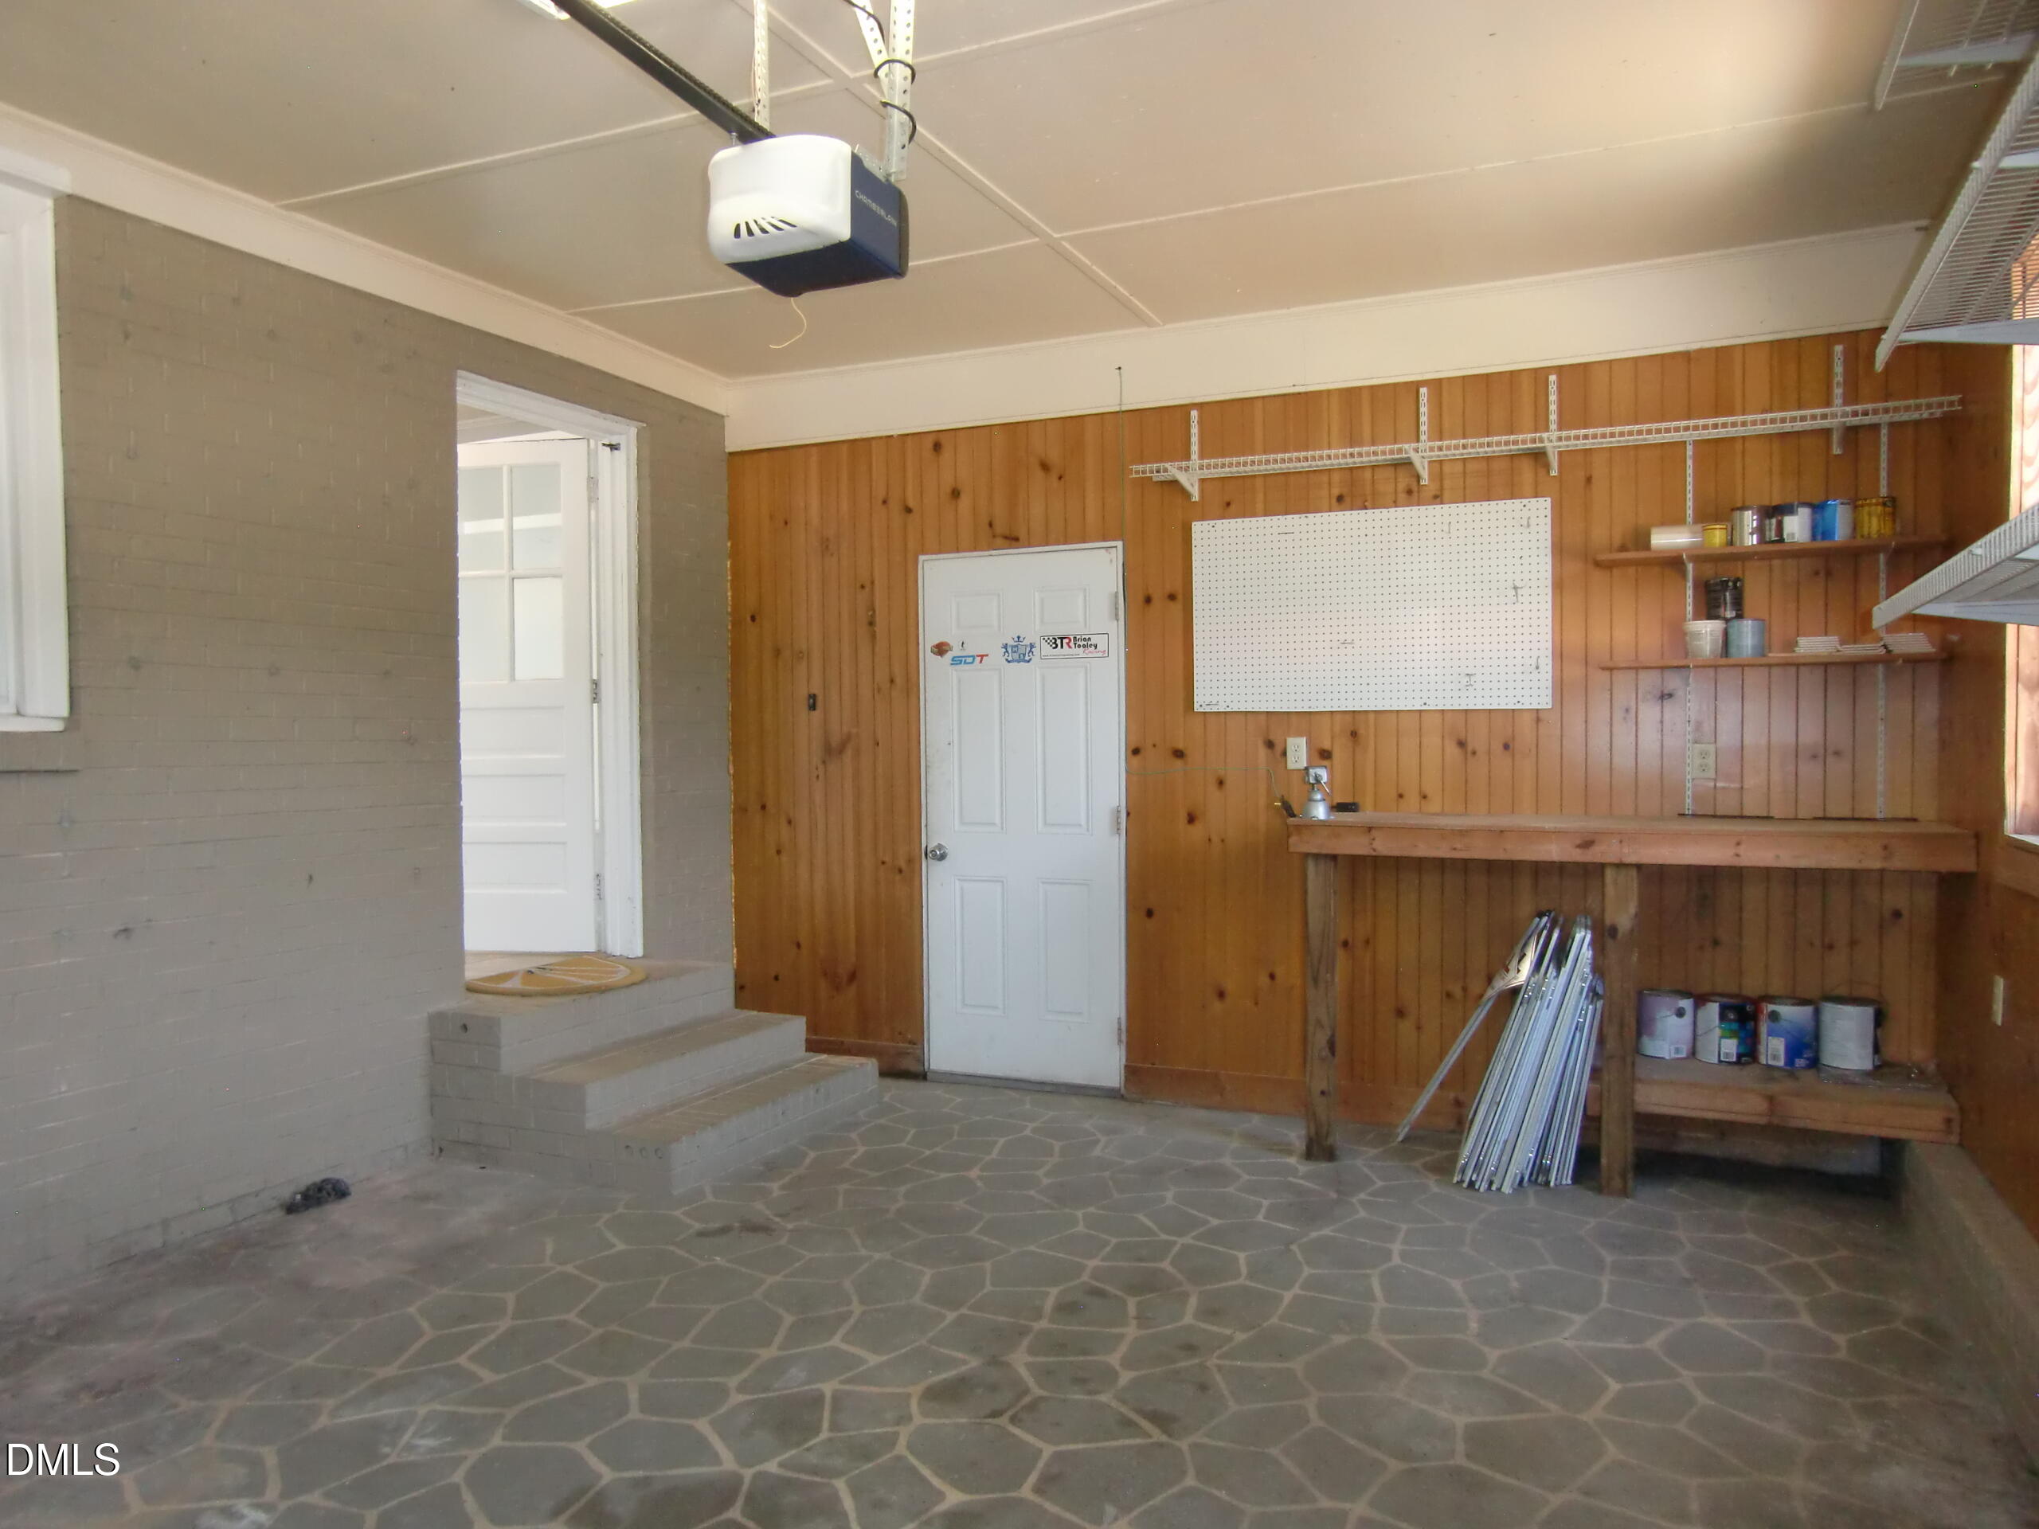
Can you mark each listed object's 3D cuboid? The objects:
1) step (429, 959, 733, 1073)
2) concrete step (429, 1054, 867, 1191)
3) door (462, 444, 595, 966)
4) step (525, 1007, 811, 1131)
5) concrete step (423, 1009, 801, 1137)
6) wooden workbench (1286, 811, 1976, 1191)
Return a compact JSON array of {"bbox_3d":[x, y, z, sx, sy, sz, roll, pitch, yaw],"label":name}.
[{"bbox_3d":[-1.507,0.873,5.031,0.305,0.181,1.202,0,1,25],"label":"step"},{"bbox_3d":[-1.207,1.185,4.899,0.961,0.162,1.202,0,1,25],"label":"concrete step"},{"bbox_3d":[-2.083,-0.261,5.575,0.840,2.000,0.045,0,1,4],"label":"door"},{"bbox_3d":[-1.215,1.034,4.900,0.335,0.140,1.202,0,1,25],"label":"step"},{"bbox_3d":[-1.354,1.034,4.964,0.640,0.140,1.202,0,1,25],"label":"concrete step"},{"bbox_3d":[1.802,0.717,4.354,1.827,1.087,0.542,0,1,25],"label":"wooden workbench"}]

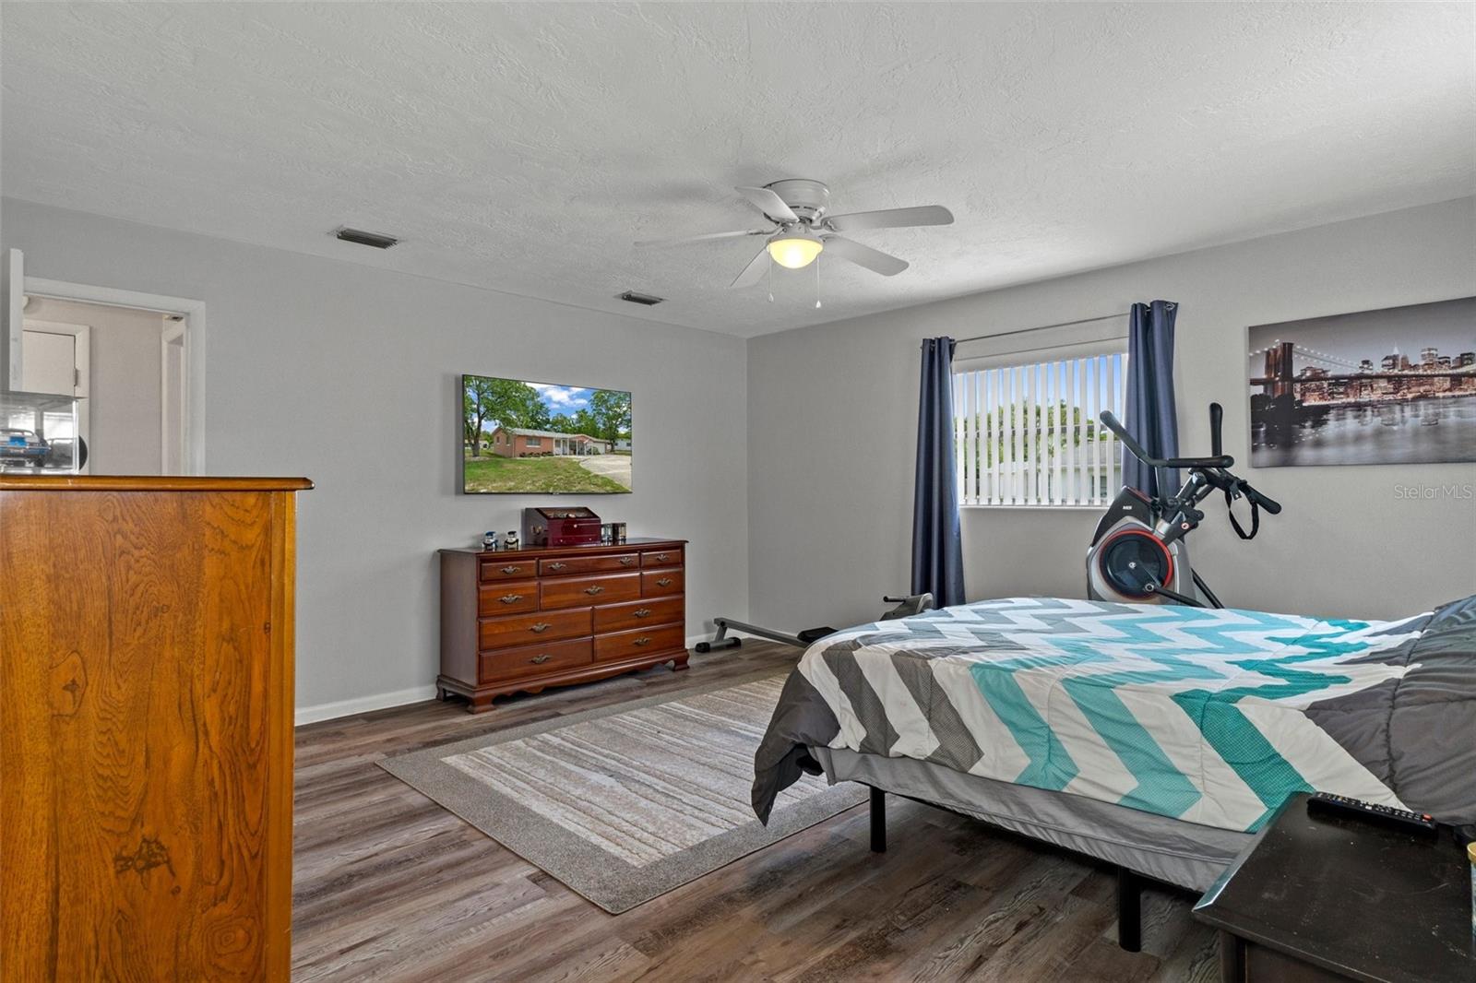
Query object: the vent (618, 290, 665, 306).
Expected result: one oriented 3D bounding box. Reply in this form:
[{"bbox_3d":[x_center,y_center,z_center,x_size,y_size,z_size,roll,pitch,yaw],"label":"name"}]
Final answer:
[{"bbox_3d":[-0.626,-1.230,4.746,0.298,0.018,0.207,0,1,-43],"label":"vent"}]

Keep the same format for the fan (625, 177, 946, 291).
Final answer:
[{"bbox_3d":[0.226,-1.052,3.007,1.313,0.328,1.313,0,1,-43],"label":"fan"}]

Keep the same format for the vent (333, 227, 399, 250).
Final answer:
[{"bbox_3d":[-1.810,-1.220,3.591,0.283,0.018,0.217,0,1,-43],"label":"vent"}]

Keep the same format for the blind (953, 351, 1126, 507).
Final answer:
[{"bbox_3d":[1.778,-0.328,4.327,0.081,0.838,1.121,0,1,-43],"label":"blind"}]

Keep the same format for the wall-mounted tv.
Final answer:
[{"bbox_3d":[-1.197,-0.339,4.769,1.197,0.709,0.066,0,1,-43],"label":"wall-mounted tv"}]

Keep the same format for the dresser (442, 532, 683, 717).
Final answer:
[{"bbox_3d":[-1.048,0.785,4.728,1.525,0.879,0.475,0,1,-43],"label":"dresser"}]

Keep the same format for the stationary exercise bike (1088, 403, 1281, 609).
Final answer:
[{"bbox_3d":[2.141,0.422,3.333,0.646,1.656,1.121,0,1,-43],"label":"stationary exercise bike"}]

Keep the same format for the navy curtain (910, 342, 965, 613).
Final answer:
[{"bbox_3d":[1.264,0.101,4.682,0.121,2.161,0.394,0,1,-43],"label":"navy curtain"}]

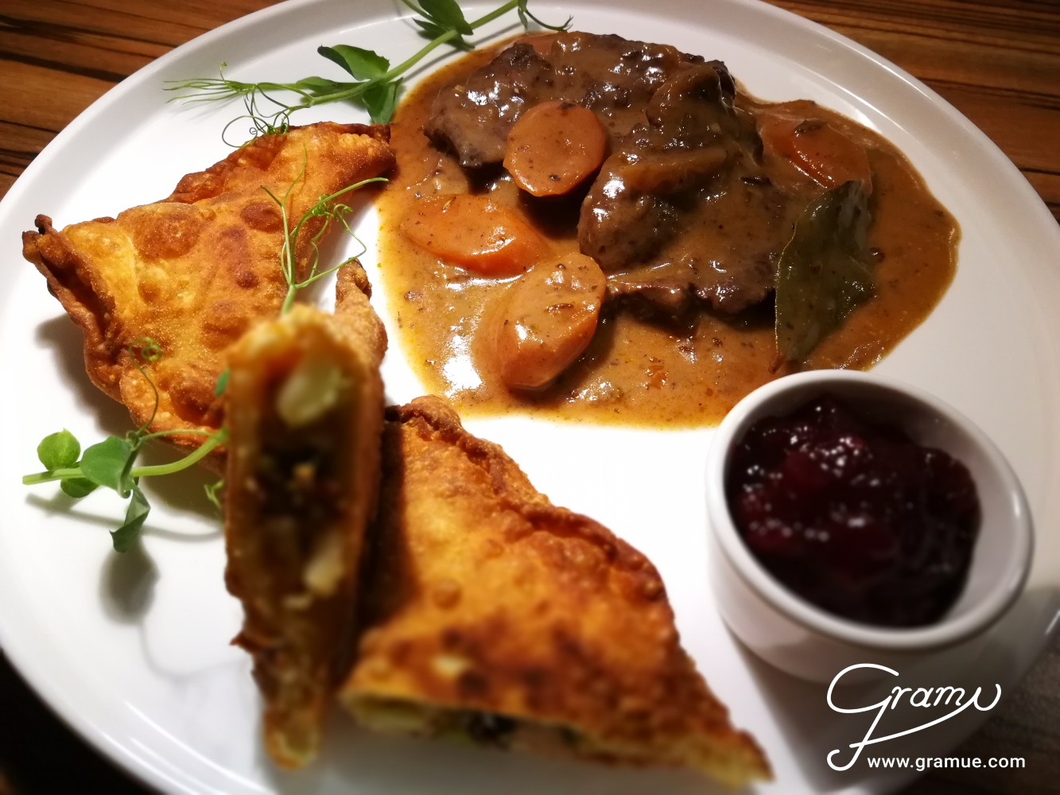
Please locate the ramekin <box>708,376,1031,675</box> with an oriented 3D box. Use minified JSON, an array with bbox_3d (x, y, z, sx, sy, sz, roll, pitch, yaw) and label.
[{"bbox_3d":[0.070,0.030,0.186,0.065,0.036,0.065,-3,54,0],"label":"ramekin"}]

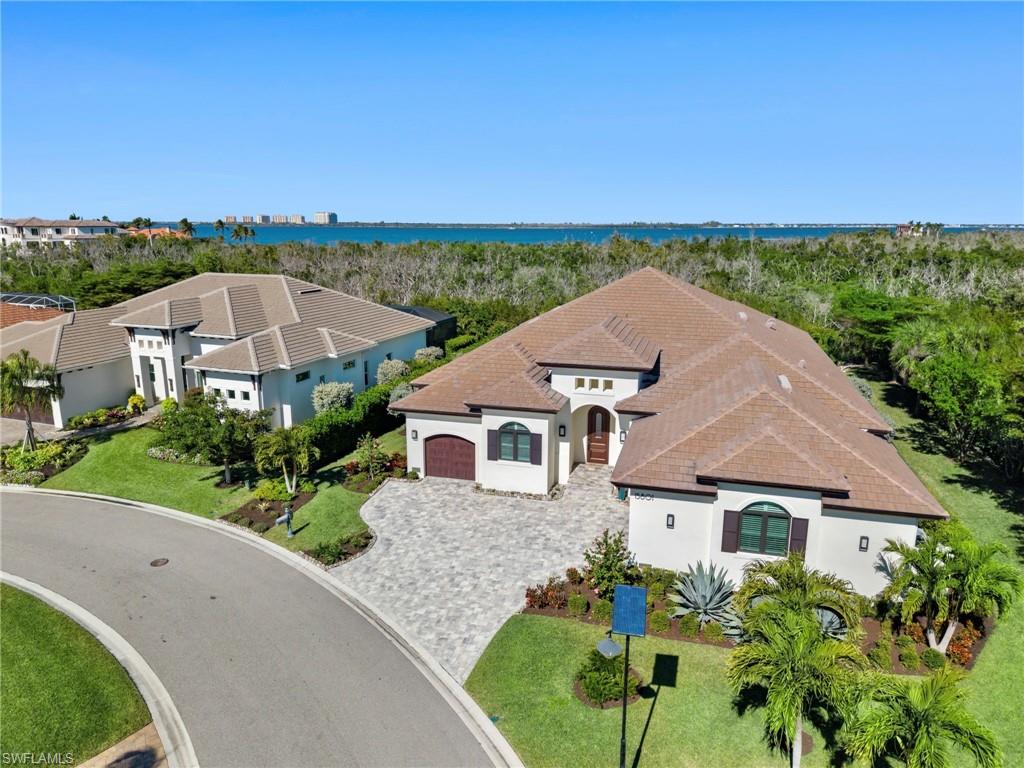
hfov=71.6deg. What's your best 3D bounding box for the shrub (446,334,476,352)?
[{"bbox_3d":[-5.379,-4.289,71.713,1.200,1.250,5.000,4,13,15],"label":"shrub"}]

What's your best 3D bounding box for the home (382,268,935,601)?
[{"bbox_3d":[7.714,-1.899,42.962,24.453,9.610,39.060,4,13,15],"label":"home"}]

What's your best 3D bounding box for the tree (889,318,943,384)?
[{"bbox_3d":[32.018,-2.545,56.017,4.000,5.300,4.000,4,13,15],"label":"tree"}]

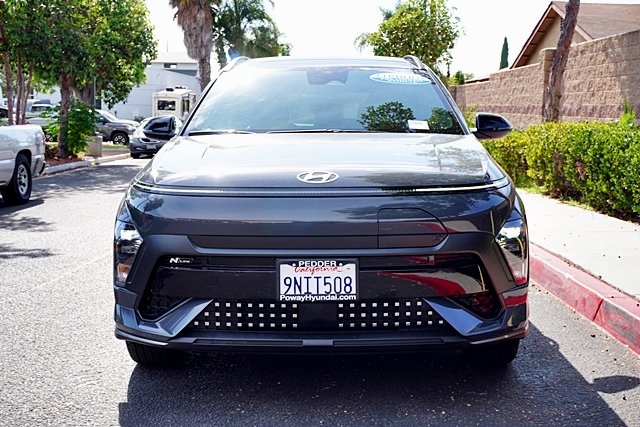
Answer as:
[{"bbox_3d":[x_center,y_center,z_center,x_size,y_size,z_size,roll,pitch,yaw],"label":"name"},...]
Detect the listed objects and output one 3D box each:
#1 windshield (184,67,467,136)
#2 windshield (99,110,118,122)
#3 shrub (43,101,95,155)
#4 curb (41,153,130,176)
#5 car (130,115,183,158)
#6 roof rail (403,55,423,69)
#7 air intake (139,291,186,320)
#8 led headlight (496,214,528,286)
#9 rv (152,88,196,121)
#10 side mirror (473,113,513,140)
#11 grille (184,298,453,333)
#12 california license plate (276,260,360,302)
[{"bbox_3d":[0.027,-0.630,4.571,1.460,0.130,0.950,0,32,1],"label":"windshield"},{"bbox_3d":[-9.700,-4.500,37.970,0.800,0.520,1.500,0,7,3],"label":"windshield"},{"bbox_3d":[-6.949,-2.376,22.600,1.420,1.450,1.300,0,7,0],"label":"shrub"},{"bbox_3d":[-6.351,-1.395,22.703,0.200,0.150,9.000,0,6,0],"label":"curb"},{"bbox_3d":[-5.370,-2.700,28.500,1.780,1.430,4.500,0,7,1],"label":"car"},{"bbox_3d":[0.645,-1.085,5.920,0.070,0.150,1.750,0,7,2],"label":"roof rail"},{"bbox_3d":[-0.637,0.377,3.330,0.210,0.115,0.120,1,6,10],"label":"air intake"},{"bbox_3d":[0.802,0.150,3.401,0.190,0.310,0.240,-1,6,-5],"label":"led headlight"},{"bbox_3d":[-13.000,-9.150,73.300,2.450,3.200,7.000,0,7,1],"label":"rv"},{"bbox_3d":[0.982,-0.494,4.644,0.215,0.150,0.150,0,6,1],"label":"side mirror"},{"bbox_3d":[-0.006,0.399,3.216,1.030,0.135,0.100,0,6,1],"label":"grille"},{"bbox_3d":[-0.008,0.253,3.090,0.312,0.162,0.020,0,7,2],"label":"california license plate"}]

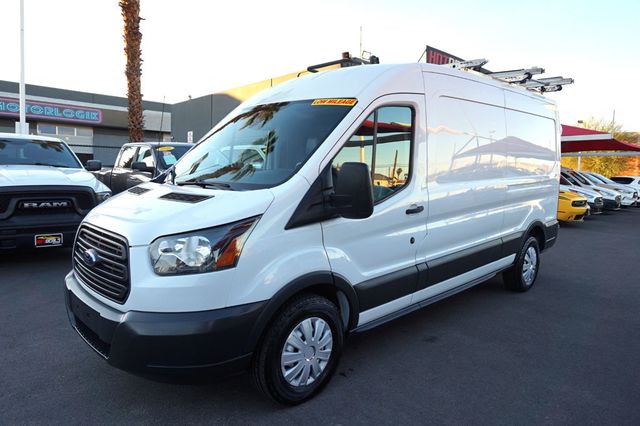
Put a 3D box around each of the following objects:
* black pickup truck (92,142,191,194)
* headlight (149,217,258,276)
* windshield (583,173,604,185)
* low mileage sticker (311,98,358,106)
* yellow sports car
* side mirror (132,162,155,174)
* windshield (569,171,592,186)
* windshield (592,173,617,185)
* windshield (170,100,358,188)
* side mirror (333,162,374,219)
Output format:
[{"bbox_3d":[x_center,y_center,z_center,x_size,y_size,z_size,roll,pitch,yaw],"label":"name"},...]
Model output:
[{"bbox_3d":[-3.380,-0.640,10.100,5.820,1.930,2.030,8,10,43],"label":"black pickup truck"},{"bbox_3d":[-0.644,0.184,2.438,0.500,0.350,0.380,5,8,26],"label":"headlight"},{"bbox_3d":[12.444,-1.570,19.400,1.400,0.200,0.900,-5,47,-39],"label":"windshield"},{"bbox_3d":[0.099,-0.843,3.248,0.380,0.010,0.080,6,49,32],"label":"low mileage sticker"},{"bbox_3d":[6.910,-0.615,15.330,1.920,1.440,4.900,-5,9,-42],"label":"yellow sports car"},{"bbox_3d":[-3.560,-0.907,8.600,0.170,0.220,0.340,8,10,43],"label":"side mirror"},{"bbox_3d":[10.691,-1.416,17.500,1.400,0.200,0.900,-5,47,-39],"label":"windshield"},{"bbox_3d":[14.011,-1.699,21.000,1.400,0.200,0.900,-5,47,-39],"label":"windshield"},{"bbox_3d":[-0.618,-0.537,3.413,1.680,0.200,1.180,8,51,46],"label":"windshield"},{"bbox_3d":[0.210,-0.138,2.690,0.180,0.360,0.240,-5,10,-43],"label":"side mirror"}]

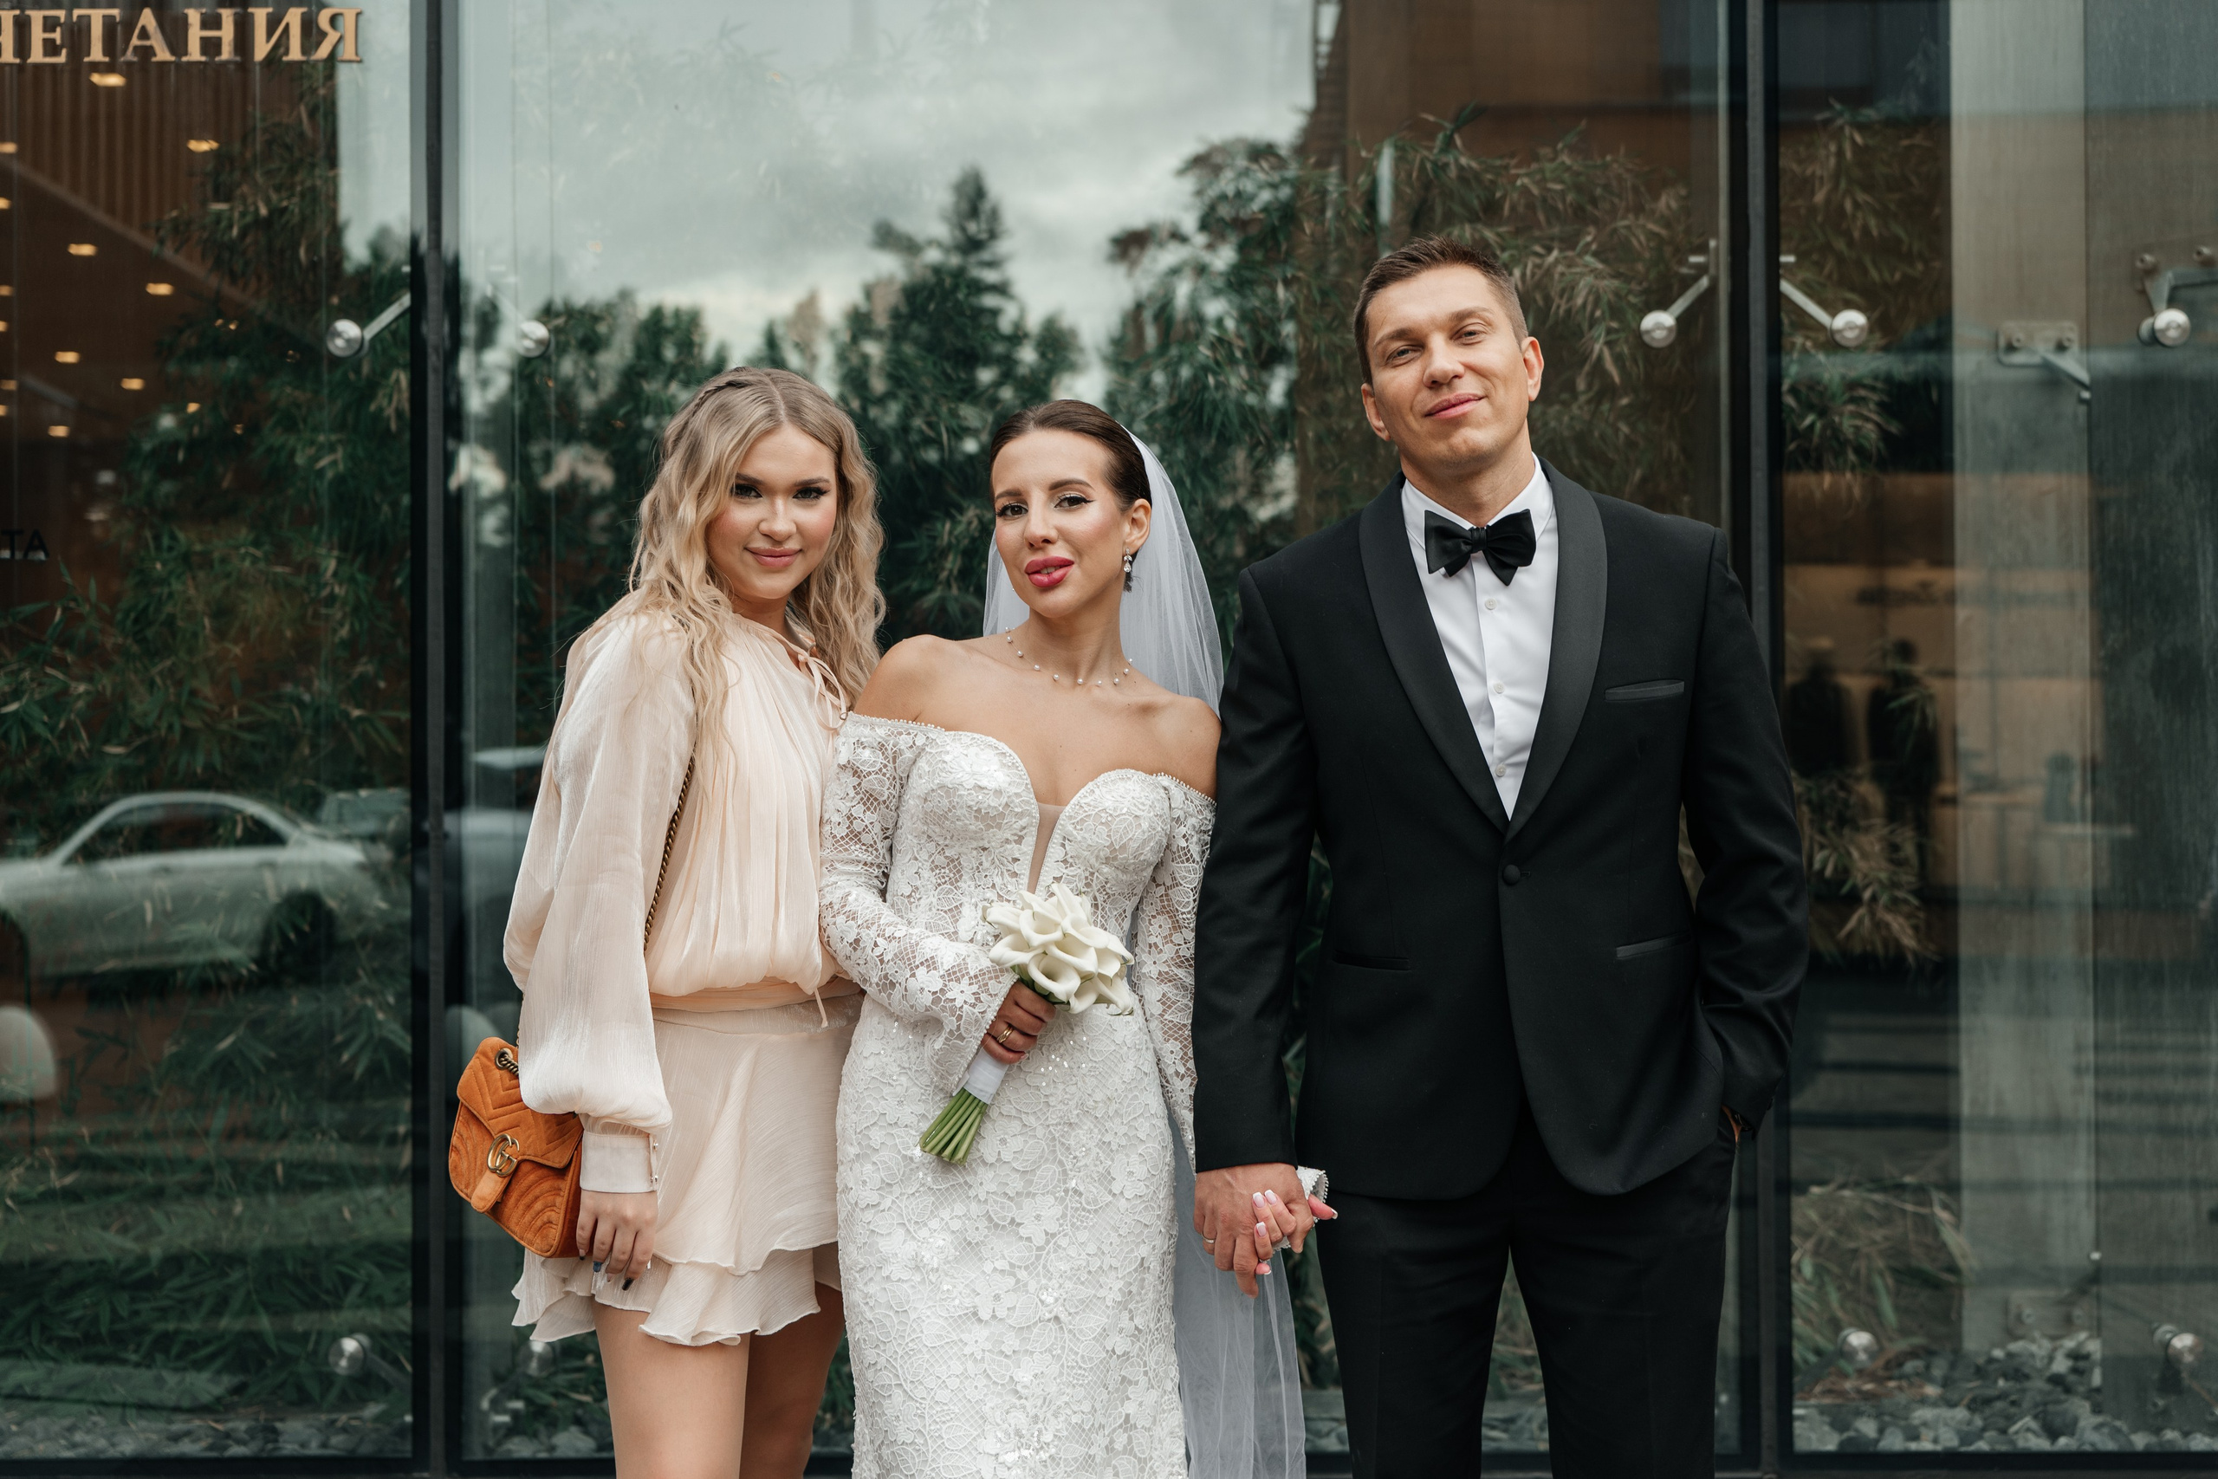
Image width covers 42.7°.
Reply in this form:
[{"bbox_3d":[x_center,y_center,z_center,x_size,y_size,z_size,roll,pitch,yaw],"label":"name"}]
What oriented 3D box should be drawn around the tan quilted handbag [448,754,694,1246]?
[{"bbox_3d":[-0.527,0.219,2.860,0.140,0.540,0.230,1,9,-42],"label":"tan quilted handbag"}]

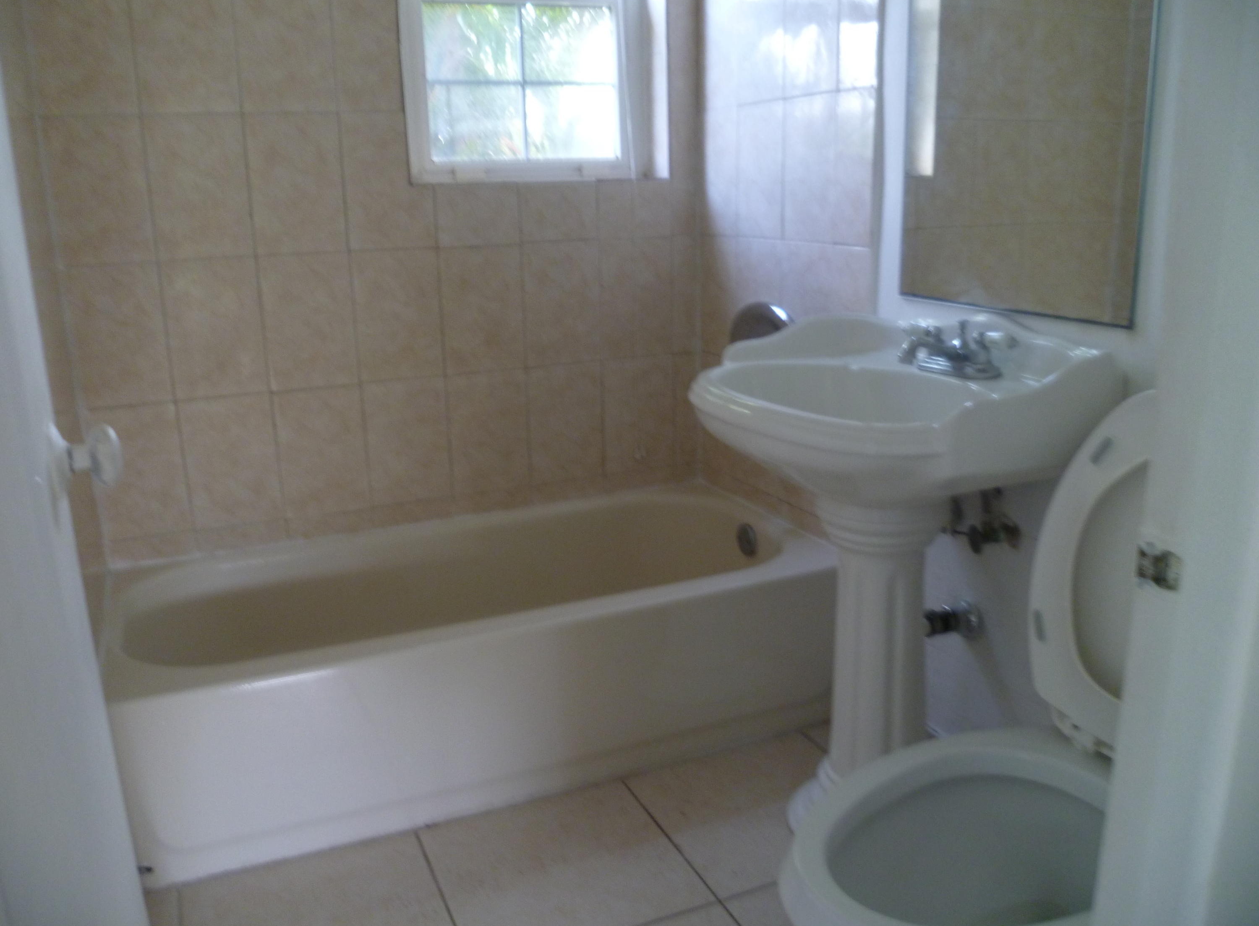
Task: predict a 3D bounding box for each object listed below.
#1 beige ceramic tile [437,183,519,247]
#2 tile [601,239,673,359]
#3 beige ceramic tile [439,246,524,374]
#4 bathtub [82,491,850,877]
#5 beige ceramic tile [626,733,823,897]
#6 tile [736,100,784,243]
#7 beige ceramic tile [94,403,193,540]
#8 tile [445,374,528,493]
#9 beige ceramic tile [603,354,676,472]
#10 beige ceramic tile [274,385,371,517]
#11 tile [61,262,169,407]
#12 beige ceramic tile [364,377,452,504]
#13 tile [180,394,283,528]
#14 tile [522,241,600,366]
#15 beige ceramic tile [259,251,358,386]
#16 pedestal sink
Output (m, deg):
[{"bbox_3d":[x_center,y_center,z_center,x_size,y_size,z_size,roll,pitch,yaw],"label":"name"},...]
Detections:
[{"bbox_3d":[-0.356,-0.583,2.388,0.201,0.140,0.010,-8,16,-22],"label":"beige ceramic tile"},{"bbox_3d":[0.018,-0.413,2.566,0.198,0.298,0.010,-8,16,-22],"label":"tile"},{"bbox_3d":[-0.352,-0.370,2.446,0.201,0.302,0.010,-8,16,-22],"label":"beige ceramic tile"},{"bbox_3d":[-0.335,0.398,2.286,1.507,0.359,0.758,-7,15,-22],"label":"bathtub"},{"bbox_3d":[0.259,0.656,1.949,0.411,0.010,0.417,-7,15,-22],"label":"beige ceramic tile"},{"bbox_3d":[0.297,-0.653,2.289,0.010,0.298,0.198,-8,16,-22],"label":"tile"},{"bbox_3d":[-1.062,0.019,2.219,0.179,0.299,0.010,-8,16,-22],"label":"beige ceramic tile"},{"bbox_3d":[-0.347,-0.079,2.523,0.201,0.299,0.010,-8,16,-22],"label":"tile"},{"bbox_3d":[0.025,-0.124,2.644,0.198,0.298,0.010,-8,16,-22],"label":"beige ceramic tile"},{"bbox_3d":[-0.728,-0.030,2.431,0.202,0.304,0.010,-7,15,-22],"label":"beige ceramic tile"},{"bbox_3d":[-1.103,-0.279,2.209,0.180,0.304,0.010,-7,15,-22],"label":"tile"},{"bbox_3d":[-0.540,-0.054,2.506,0.202,0.304,0.010,-7,15,-22],"label":"beige ceramic tile"},{"bbox_3d":[-0.885,-0.002,2.271,0.198,0.298,0.010,-8,16,-22],"label":"tile"},{"bbox_3d":[-0.166,-0.389,2.491,0.198,0.298,0.010,-8,16,-22],"label":"tile"},{"bbox_3d":[-0.712,-0.314,2.267,0.198,0.298,0.010,-8,16,-22],"label":"beige ceramic tile"},{"bbox_3d":[0.374,0.233,1.712,0.507,0.925,0.590,-8,16,-22],"label":"pedestal sink"}]

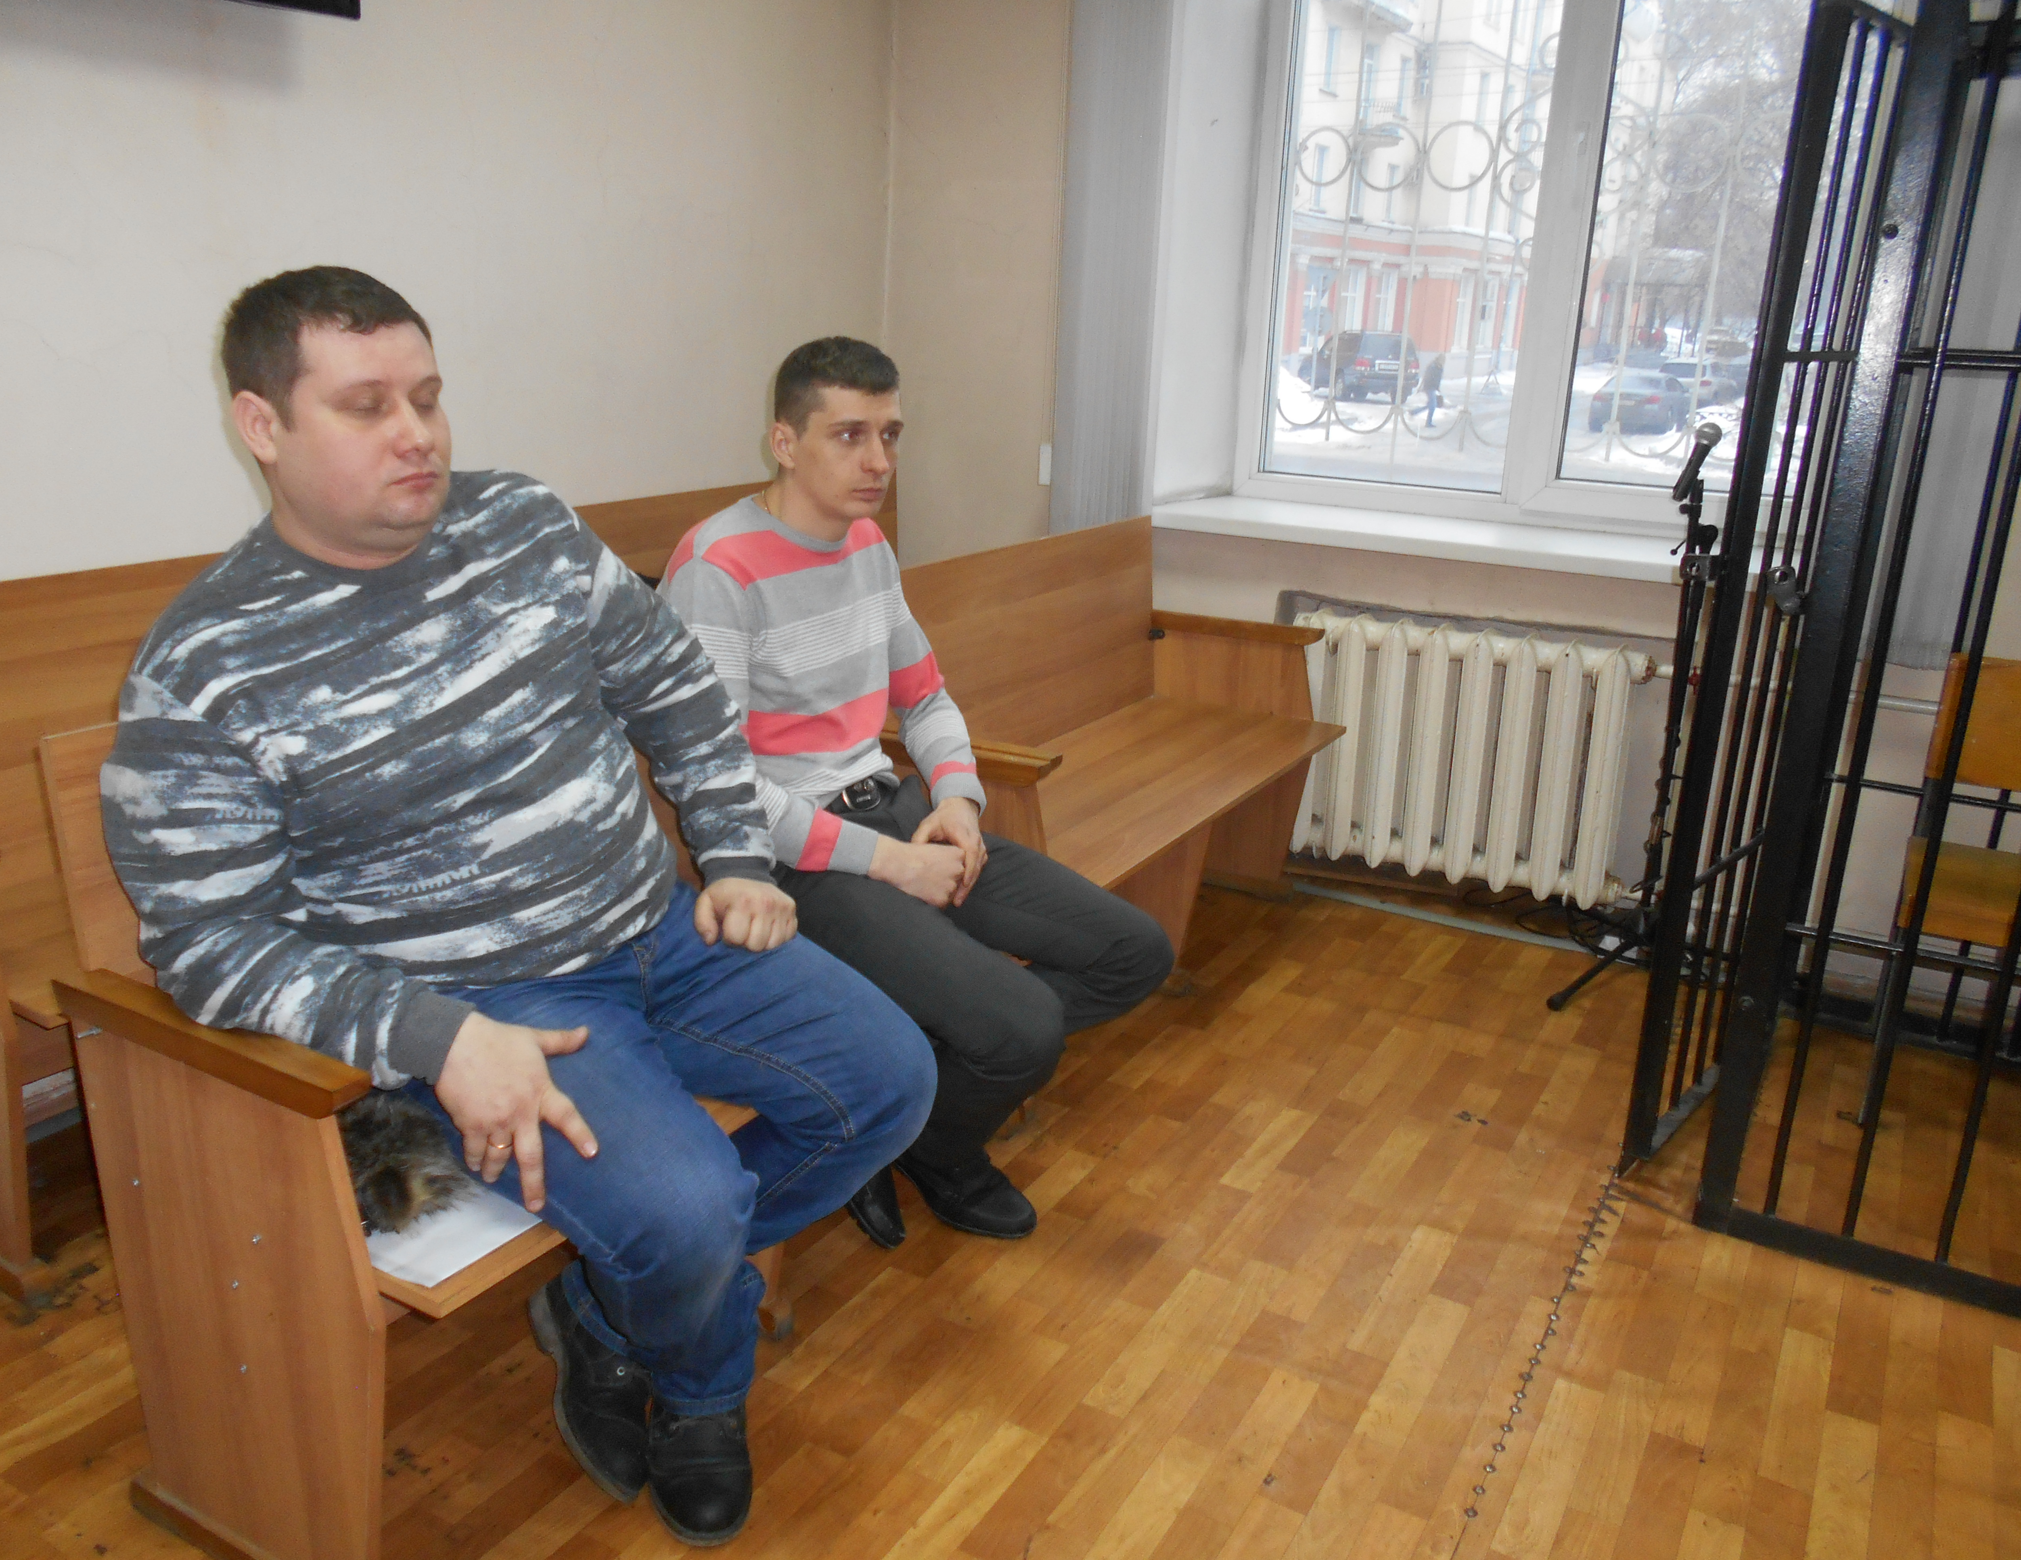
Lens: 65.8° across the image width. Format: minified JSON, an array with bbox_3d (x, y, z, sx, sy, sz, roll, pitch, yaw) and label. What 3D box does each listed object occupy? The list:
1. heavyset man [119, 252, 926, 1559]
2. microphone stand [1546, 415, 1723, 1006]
[{"bbox_3d":[-0.496,0.157,1.706,0.710,1.350,0.740,10,18,26],"label":"heavyset man"},{"bbox_3d":[1.386,-0.113,3.154,0.460,1.170,0.450,11,19,29],"label":"microphone stand"}]

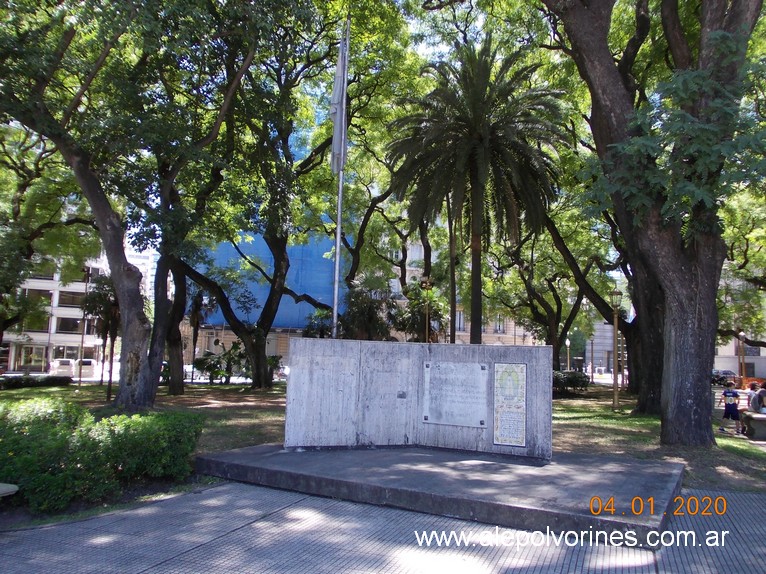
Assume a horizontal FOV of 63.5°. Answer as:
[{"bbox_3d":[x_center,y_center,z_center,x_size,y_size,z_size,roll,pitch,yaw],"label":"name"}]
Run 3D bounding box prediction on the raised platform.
[{"bbox_3d":[0.947,2.512,8.512,5.556,0.199,3.992,-2,-7,29],"label":"raised platform"}]

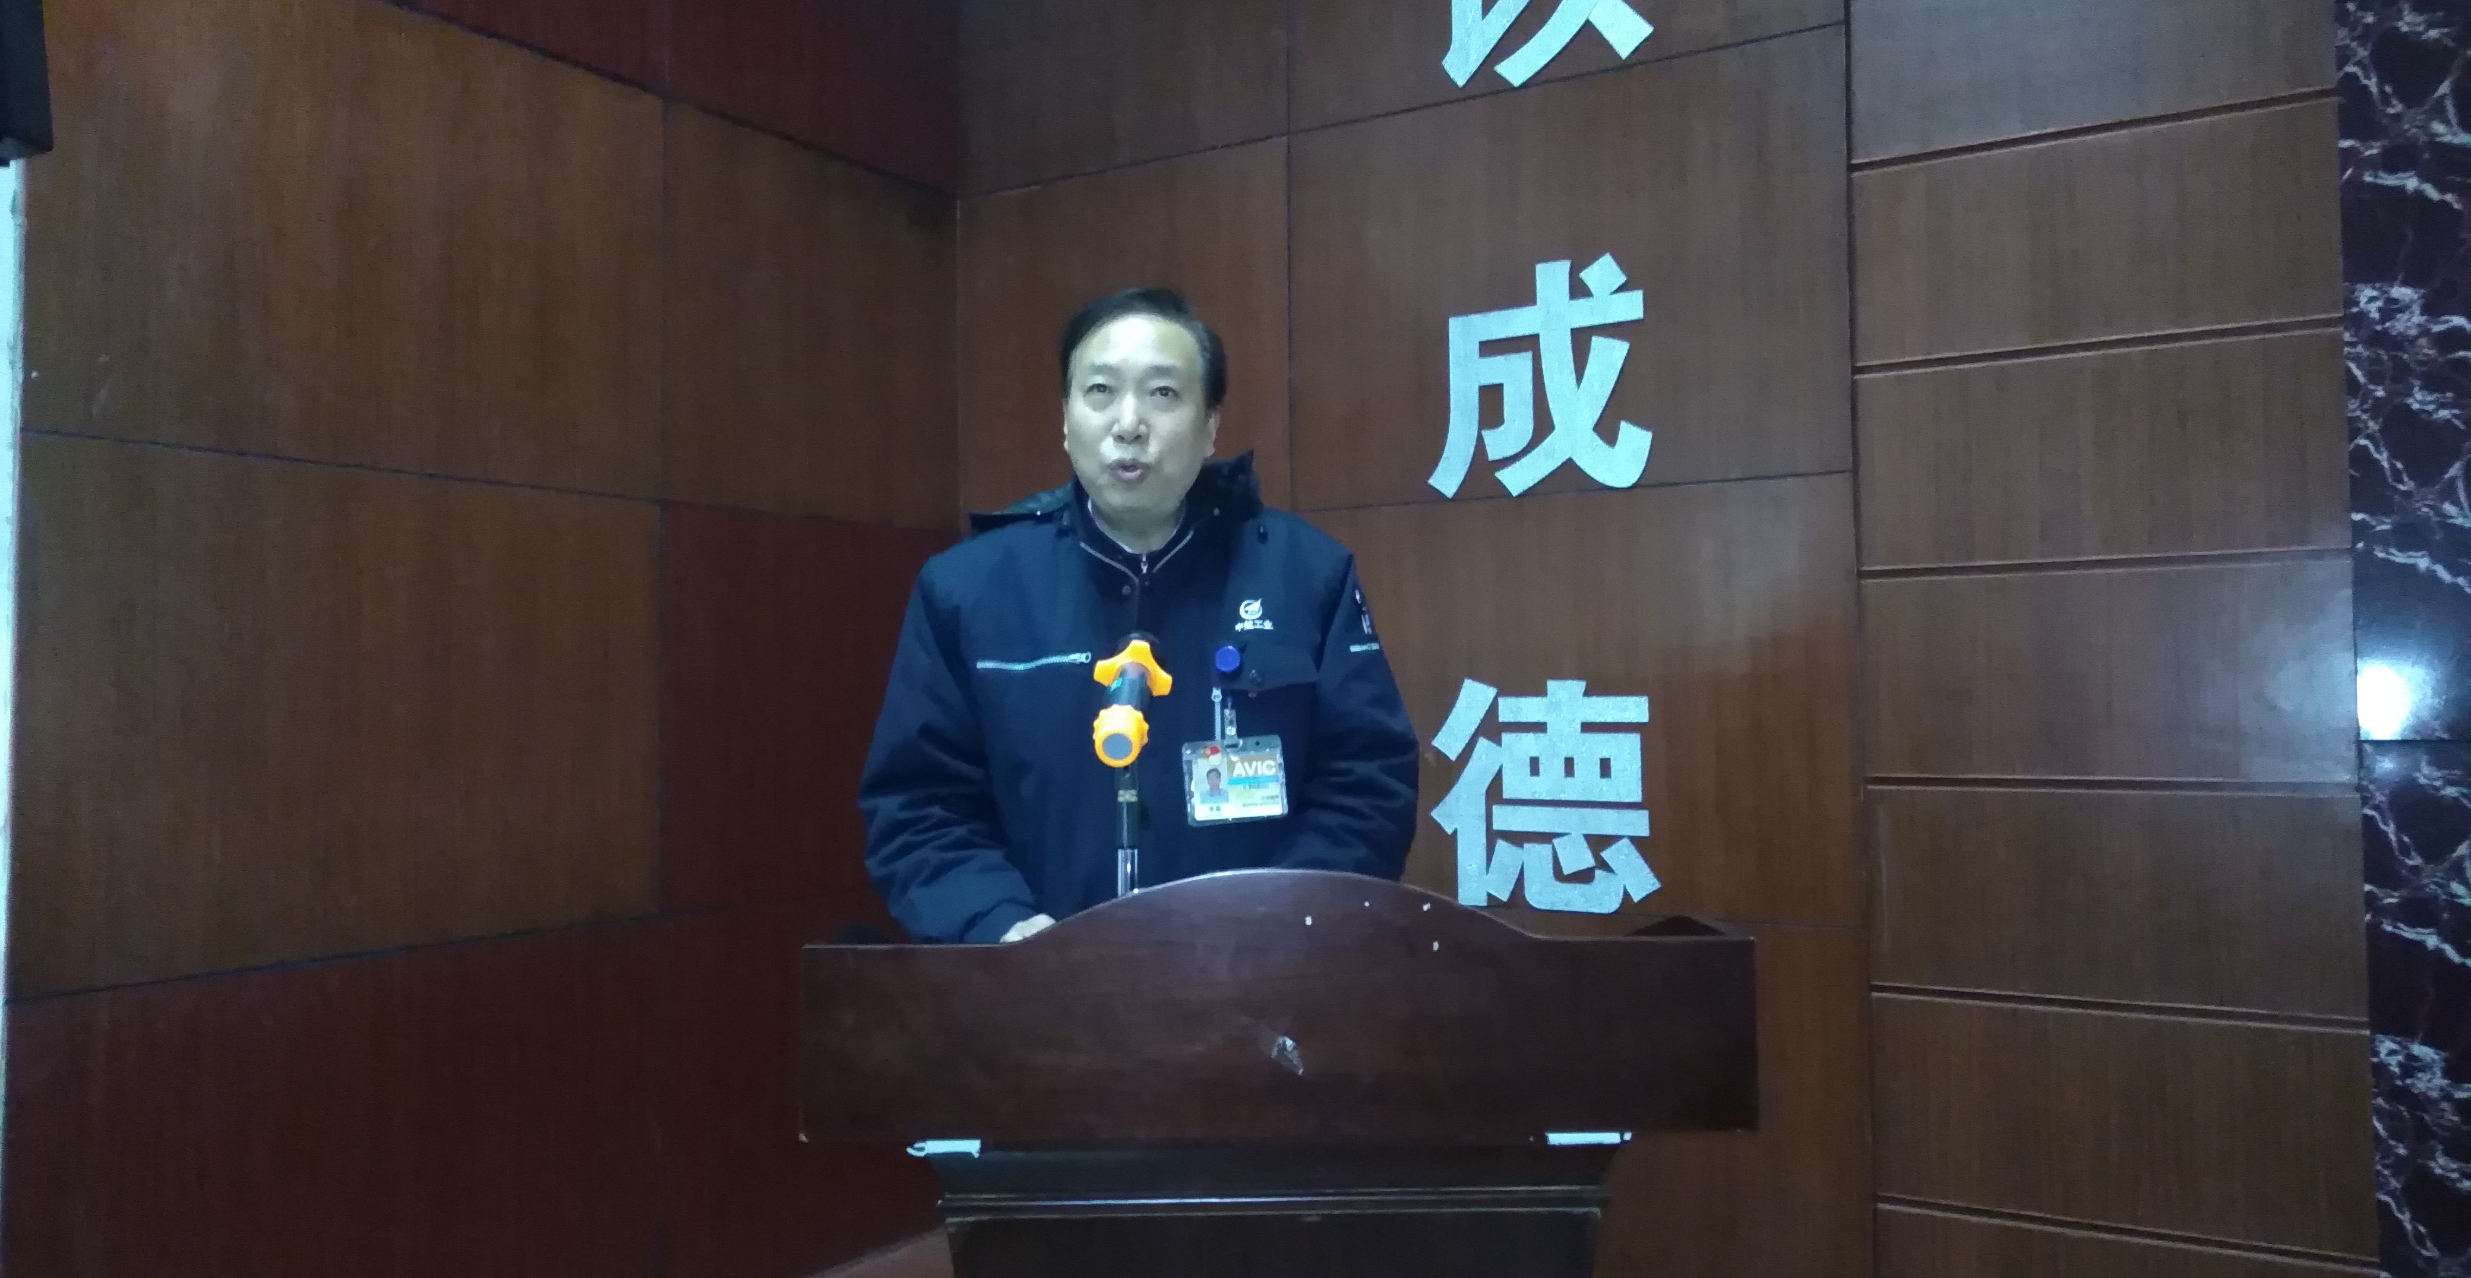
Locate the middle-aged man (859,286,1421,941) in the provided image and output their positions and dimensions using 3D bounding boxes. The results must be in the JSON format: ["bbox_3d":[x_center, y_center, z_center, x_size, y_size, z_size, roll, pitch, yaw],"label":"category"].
[{"bbox_3d":[-0.093,0.493,2.046,0.580,1.720,0.430,0,-2,-1],"label":"middle-aged man"}]

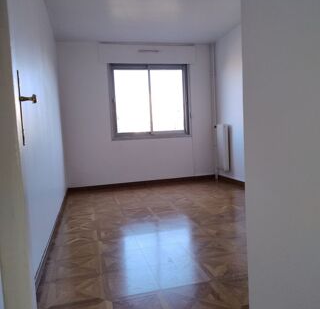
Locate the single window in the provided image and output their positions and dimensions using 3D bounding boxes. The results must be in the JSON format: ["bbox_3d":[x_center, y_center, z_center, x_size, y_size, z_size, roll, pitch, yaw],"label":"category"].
[{"bbox_3d":[-0.150,-0.931,5.246,1.463,1.299,0.100,-4,5,-14],"label":"single window"}]

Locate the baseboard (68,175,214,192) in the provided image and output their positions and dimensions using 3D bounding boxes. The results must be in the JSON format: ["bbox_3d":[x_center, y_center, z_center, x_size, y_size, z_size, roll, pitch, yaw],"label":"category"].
[{"bbox_3d":[-0.222,0.519,5.278,2.731,0.073,0.020,-4,5,-14],"label":"baseboard"}]

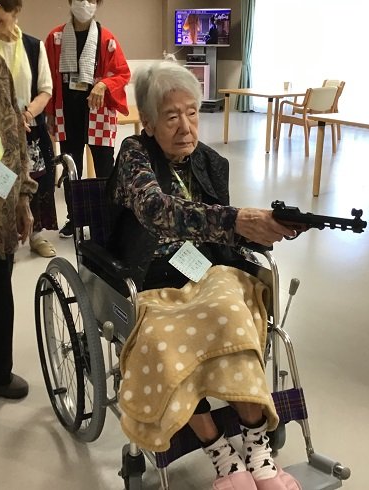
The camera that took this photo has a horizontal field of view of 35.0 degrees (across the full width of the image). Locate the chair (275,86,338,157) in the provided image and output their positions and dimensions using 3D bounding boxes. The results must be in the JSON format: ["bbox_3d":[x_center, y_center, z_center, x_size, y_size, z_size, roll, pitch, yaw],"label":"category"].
[{"bbox_3d":[1.521,-1.538,7.213,0.530,0.780,0.560,-13,22,-32],"label":"chair"}]

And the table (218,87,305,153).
[{"bbox_3d":[1.173,-1.666,7.715,1.050,0.700,1.030,-12,22,-32],"label":"table"}]

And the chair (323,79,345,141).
[{"bbox_3d":[1.866,-1.901,8.277,0.560,0.780,0.530,-7,20,-19],"label":"chair"}]

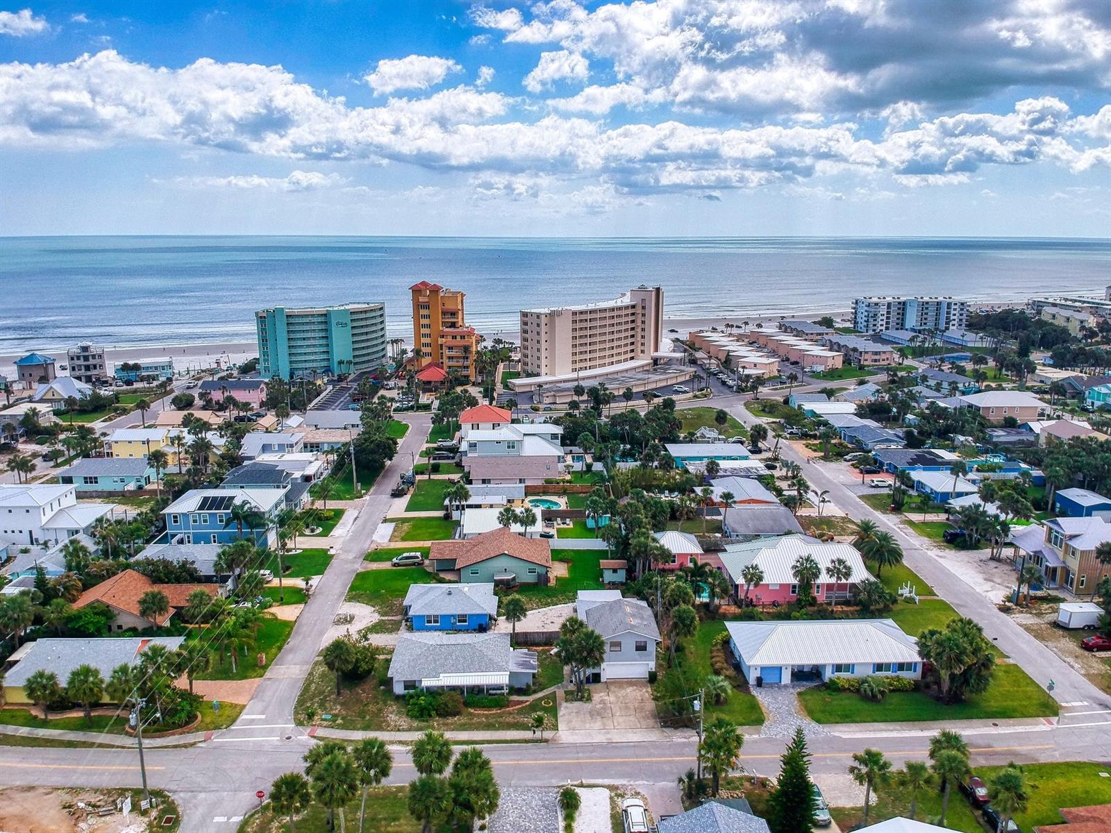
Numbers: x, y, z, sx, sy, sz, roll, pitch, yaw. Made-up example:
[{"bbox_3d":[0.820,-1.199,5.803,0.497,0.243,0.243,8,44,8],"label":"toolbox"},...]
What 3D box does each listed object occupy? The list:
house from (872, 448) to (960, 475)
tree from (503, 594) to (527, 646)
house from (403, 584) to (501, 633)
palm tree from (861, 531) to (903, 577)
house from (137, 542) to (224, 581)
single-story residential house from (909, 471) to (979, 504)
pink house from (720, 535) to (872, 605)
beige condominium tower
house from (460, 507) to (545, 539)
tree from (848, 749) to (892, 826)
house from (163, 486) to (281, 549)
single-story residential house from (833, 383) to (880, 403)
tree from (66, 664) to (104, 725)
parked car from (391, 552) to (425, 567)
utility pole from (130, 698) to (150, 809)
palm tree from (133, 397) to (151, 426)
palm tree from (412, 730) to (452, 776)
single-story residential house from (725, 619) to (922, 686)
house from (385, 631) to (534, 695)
[{"bbox_3d":[80.079,9.548,178.350,15.500,4.400,13.200,0,13,-2],"label":"house"},{"bbox_3d":[-5.057,26.008,100.195,2.900,6.700,2.900,0,13,-2],"label":"tree"},{"bbox_3d":[-13.775,24.948,108.158,12.000,4.200,9.700,0,13,-2],"label":"house"},{"bbox_3d":[48.858,20.960,120.278,6.230,6.690,6.230,0,13,0],"label":"palm tree"},{"bbox_3d":[-55.366,21.876,121.538,17.500,4.100,11.400,0,13,-2],"label":"house"},{"bbox_3d":[78.170,13.515,161.614,9.800,4.100,13.000,0,13,-2],"label":"single-story residential house"},{"bbox_3d":[36.000,21.960,123.820,20.600,6.200,18.300,0,13,-2],"label":"pink house"},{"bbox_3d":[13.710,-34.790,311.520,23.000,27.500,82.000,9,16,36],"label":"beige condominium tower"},{"bbox_3d":[-9.241,18.429,138.778,13.300,4.300,11.800,0,13,-2],"label":"house"},{"bbox_3d":[26.978,32.254,69.113,3.720,7.400,3.720,0,13,0],"label":"tree"},{"bbox_3d":[-55.749,16.258,137.180,17.000,8.000,12.400,0,13,-2],"label":"house"},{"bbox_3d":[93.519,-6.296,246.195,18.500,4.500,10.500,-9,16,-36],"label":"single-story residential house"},{"bbox_3d":[-48.774,29.247,83.556,3.960,6.700,3.960,0,13,0],"label":"tree"},{"bbox_3d":[-23.017,22.220,125.491,4.850,1.760,1.920,-1,13,-5],"label":"parked car"},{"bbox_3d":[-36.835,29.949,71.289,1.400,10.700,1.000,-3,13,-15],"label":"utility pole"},{"bbox_3d":[-107.666,-0.470,209.438,3.600,8.200,3.600,0,13,0],"label":"palm tree"},{"bbox_3d":[-10.778,31.370,70.570,3.300,8.400,3.300,0,13,0],"label":"palm tree"},{"bbox_3d":[32.639,27.622,97.980,21.500,4.700,10.600,0,13,-2],"label":"single-story residential house"},{"bbox_3d":[-10.376,28.332,93.553,16.300,4.100,9.800,0,13,-2],"label":"house"}]

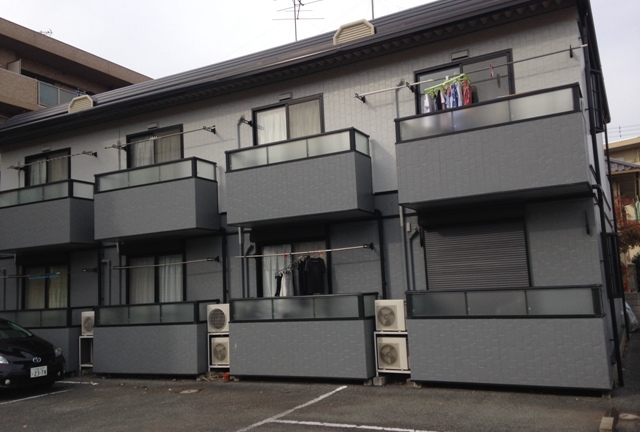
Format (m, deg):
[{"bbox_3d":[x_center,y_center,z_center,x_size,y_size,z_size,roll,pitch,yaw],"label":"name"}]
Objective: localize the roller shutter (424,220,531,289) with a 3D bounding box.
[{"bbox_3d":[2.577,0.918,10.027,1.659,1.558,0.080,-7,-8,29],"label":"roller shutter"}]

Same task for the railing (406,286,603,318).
[{"bbox_3d":[2.838,1.349,9.519,2.887,0.443,0.706,-7,-8,28],"label":"railing"}]

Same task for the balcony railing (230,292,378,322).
[{"bbox_3d":[-0.324,1.717,11.243,2.803,0.443,0.706,-7,-8,28],"label":"balcony railing"}]

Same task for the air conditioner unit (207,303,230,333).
[{"bbox_3d":[-1.881,2.018,12.035,0.603,0.543,0.281,-7,-8,29],"label":"air conditioner unit"}]

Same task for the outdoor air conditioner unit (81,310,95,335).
[{"bbox_3d":[-5.058,2.418,13.742,0.538,0.523,0.269,-7,-8,28],"label":"outdoor air conditioner unit"}]

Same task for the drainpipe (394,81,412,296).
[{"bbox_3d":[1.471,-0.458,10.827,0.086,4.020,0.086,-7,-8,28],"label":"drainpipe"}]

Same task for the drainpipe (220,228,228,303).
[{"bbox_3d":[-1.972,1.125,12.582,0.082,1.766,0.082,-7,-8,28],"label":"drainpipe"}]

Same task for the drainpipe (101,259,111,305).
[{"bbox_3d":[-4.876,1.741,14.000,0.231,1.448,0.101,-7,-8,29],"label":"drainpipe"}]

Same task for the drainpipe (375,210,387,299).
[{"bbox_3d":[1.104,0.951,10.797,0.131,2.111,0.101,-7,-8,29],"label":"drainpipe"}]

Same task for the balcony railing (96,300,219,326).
[{"bbox_3d":[-3.486,2.078,12.898,2.815,0.437,0.653,-7,-8,29],"label":"balcony railing"}]

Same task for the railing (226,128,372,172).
[{"bbox_3d":[-0.454,-1.166,11.617,2.803,0.416,0.706,-7,-8,28],"label":"railing"}]

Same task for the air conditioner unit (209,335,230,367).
[{"bbox_3d":[-1.806,2.648,11.917,0.523,0.523,0.271,-7,-8,29],"label":"air conditioner unit"}]

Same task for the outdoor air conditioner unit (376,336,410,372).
[{"bbox_3d":[1.285,2.307,10.236,0.533,0.523,0.271,-7,-8,29],"label":"outdoor air conditioner unit"}]

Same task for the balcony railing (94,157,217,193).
[{"bbox_3d":[-3.630,-0.796,13.349,2.896,0.416,0.706,-7,-8,28],"label":"balcony railing"}]

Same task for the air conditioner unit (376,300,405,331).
[{"bbox_3d":[1.252,1.693,10.366,0.527,0.523,0.269,-7,-8,28],"label":"air conditioner unit"}]

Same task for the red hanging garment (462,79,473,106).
[{"bbox_3d":[2.457,-2.016,10.084,0.141,0.503,0.201,-7,-8,29],"label":"red hanging garment"}]

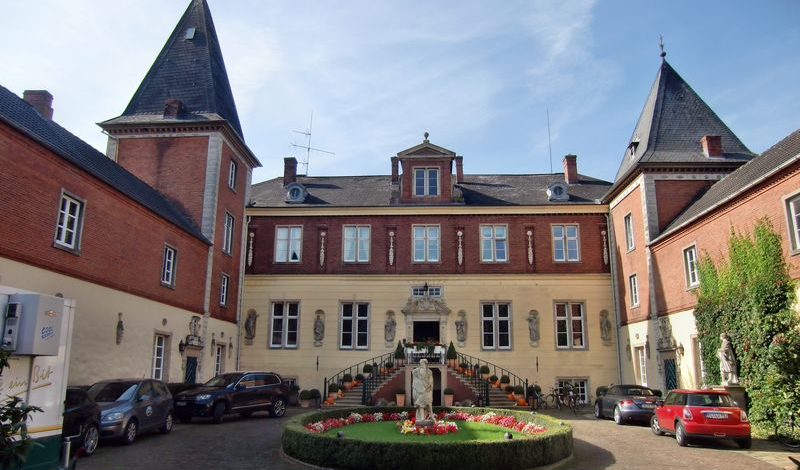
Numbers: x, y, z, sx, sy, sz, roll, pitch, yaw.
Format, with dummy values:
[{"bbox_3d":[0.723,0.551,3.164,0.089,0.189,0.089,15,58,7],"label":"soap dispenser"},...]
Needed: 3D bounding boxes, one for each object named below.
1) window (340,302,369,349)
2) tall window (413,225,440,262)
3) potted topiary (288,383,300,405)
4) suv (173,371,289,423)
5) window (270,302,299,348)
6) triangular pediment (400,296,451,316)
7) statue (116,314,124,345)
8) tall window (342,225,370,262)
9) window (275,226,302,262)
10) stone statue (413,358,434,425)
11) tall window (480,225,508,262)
[{"bbox_3d":[-2.399,4.649,28.683,1.557,2.543,0.250,0,-13,3],"label":"window"},{"bbox_3d":[1.491,0.492,31.225,1.570,2.150,0.200,0,-14,3],"label":"tall window"},{"bbox_3d":[-5.588,8.424,29.242,0.720,1.150,0.720,0,-14,3],"label":"potted topiary"},{"bbox_3d":[-6.412,6.310,21.795,1.959,1.720,4.795,-9,-17,35],"label":"suv"},{"bbox_3d":[-6.050,4.640,28.864,1.576,2.482,0.250,0,-13,3],"label":"window"},{"bbox_3d":[1.453,3.837,30.211,2.750,1.100,0.500,0,-14,3],"label":"triangular pediment"},{"bbox_3d":[-9.268,3.122,18.405,0.180,1.050,0.360,0,-14,3],"label":"statue"},{"bbox_3d":[-2.446,0.518,31.591,1.631,2.288,0.220,0,-14,3],"label":"tall window"},{"bbox_3d":[-6.471,0.512,32.277,1.600,2.150,0.220,0,-14,3],"label":"window"},{"bbox_3d":[0.616,4.075,14.537,0.580,1.680,0.520,0,-14,3],"label":"stone statue"},{"bbox_3d":[4.970,0.433,29.290,1.513,2.010,0.250,0,-13,3],"label":"tall window"}]

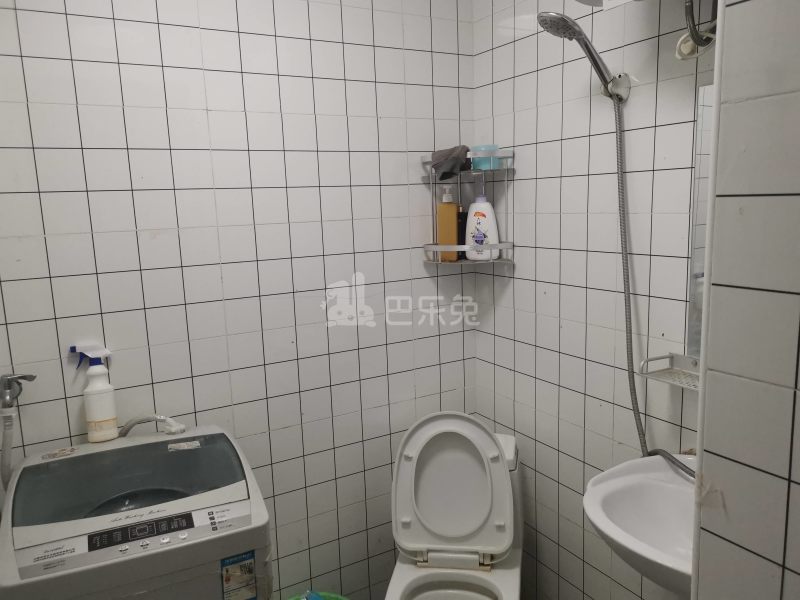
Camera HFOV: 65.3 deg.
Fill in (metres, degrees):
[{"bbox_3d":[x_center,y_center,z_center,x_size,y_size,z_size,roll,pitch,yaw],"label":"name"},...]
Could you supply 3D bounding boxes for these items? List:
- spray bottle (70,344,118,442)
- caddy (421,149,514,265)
[{"bbox_3d":[-0.738,0.224,1.519,0.093,0.250,0.070,-7,11,-29],"label":"spray bottle"},{"bbox_3d":[0.225,-0.292,1.988,0.285,0.342,0.198,0,10,15],"label":"caddy"}]

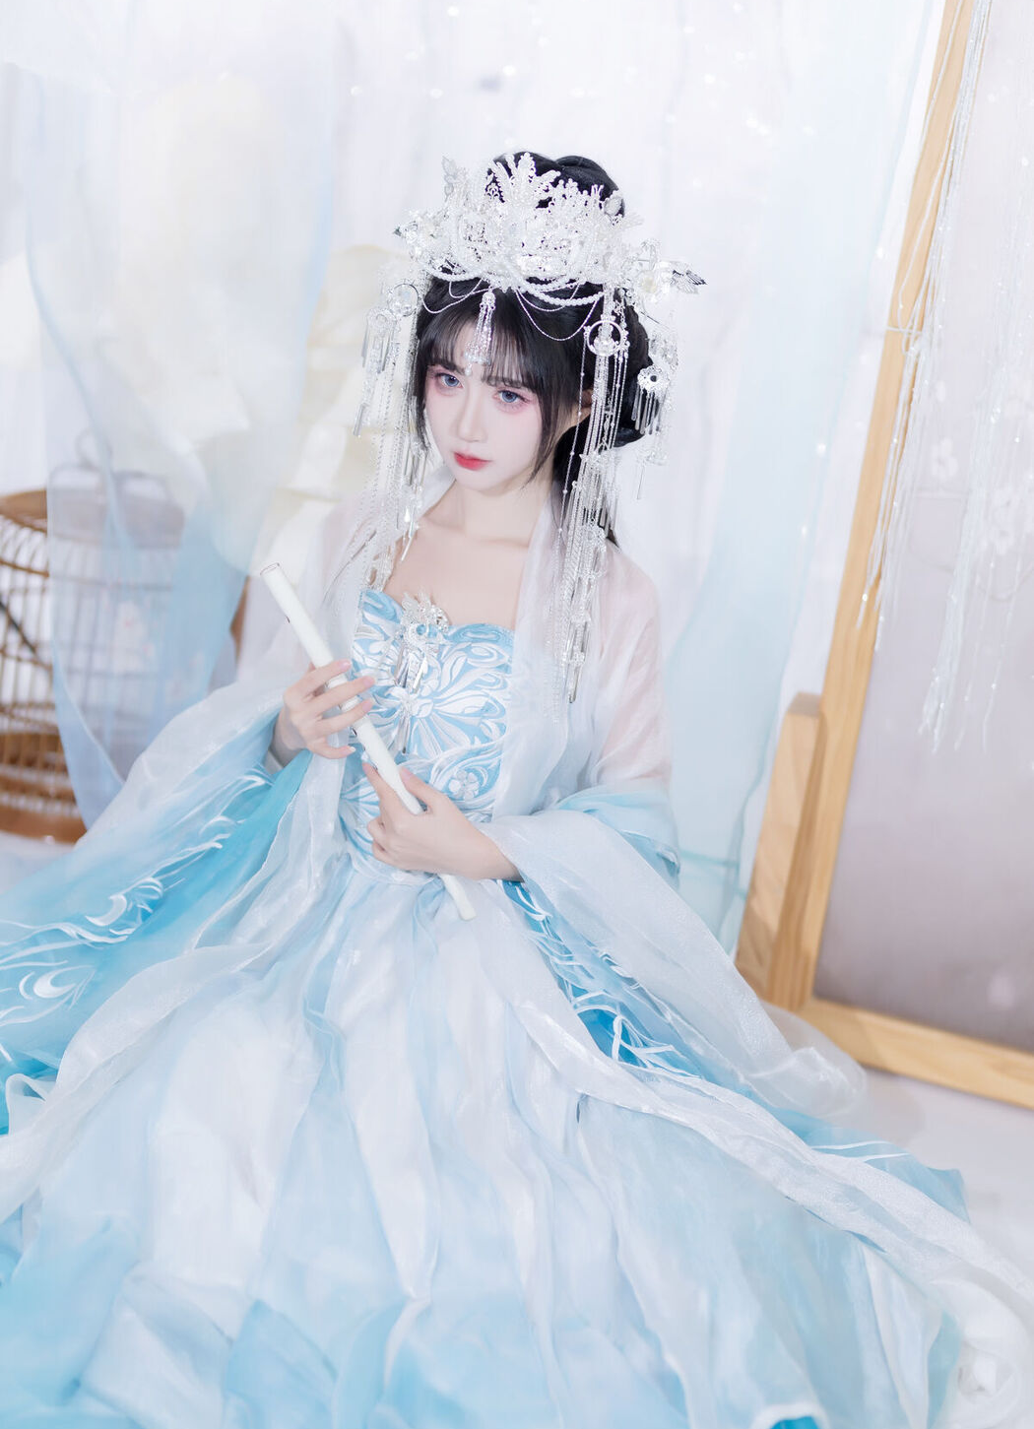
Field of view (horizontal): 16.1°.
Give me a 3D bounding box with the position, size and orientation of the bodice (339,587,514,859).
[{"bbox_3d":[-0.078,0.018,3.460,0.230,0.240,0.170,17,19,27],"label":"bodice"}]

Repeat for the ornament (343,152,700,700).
[{"bbox_3d":[0.004,-0.270,3.400,0.300,0.470,0.210,18,20,26],"label":"ornament"}]

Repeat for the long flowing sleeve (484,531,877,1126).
[{"bbox_3d":[0.162,0.112,3.460,0.360,0.470,0.310,16,19,24],"label":"long flowing sleeve"}]

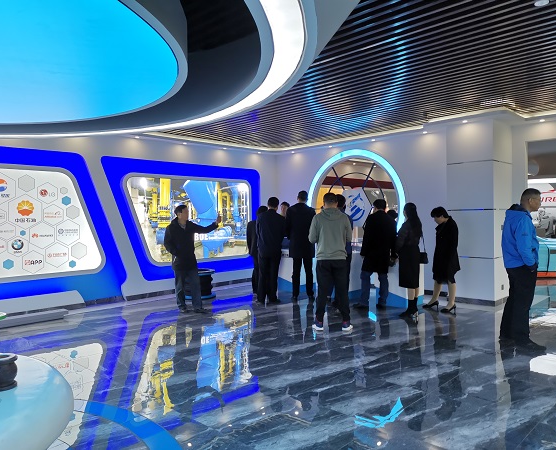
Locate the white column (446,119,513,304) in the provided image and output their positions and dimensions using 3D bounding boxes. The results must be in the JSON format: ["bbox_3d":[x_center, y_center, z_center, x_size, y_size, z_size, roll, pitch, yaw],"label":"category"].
[{"bbox_3d":[3.434,-0.187,7.973,0.760,2.972,0.784,-1,1,-44],"label":"white column"}]

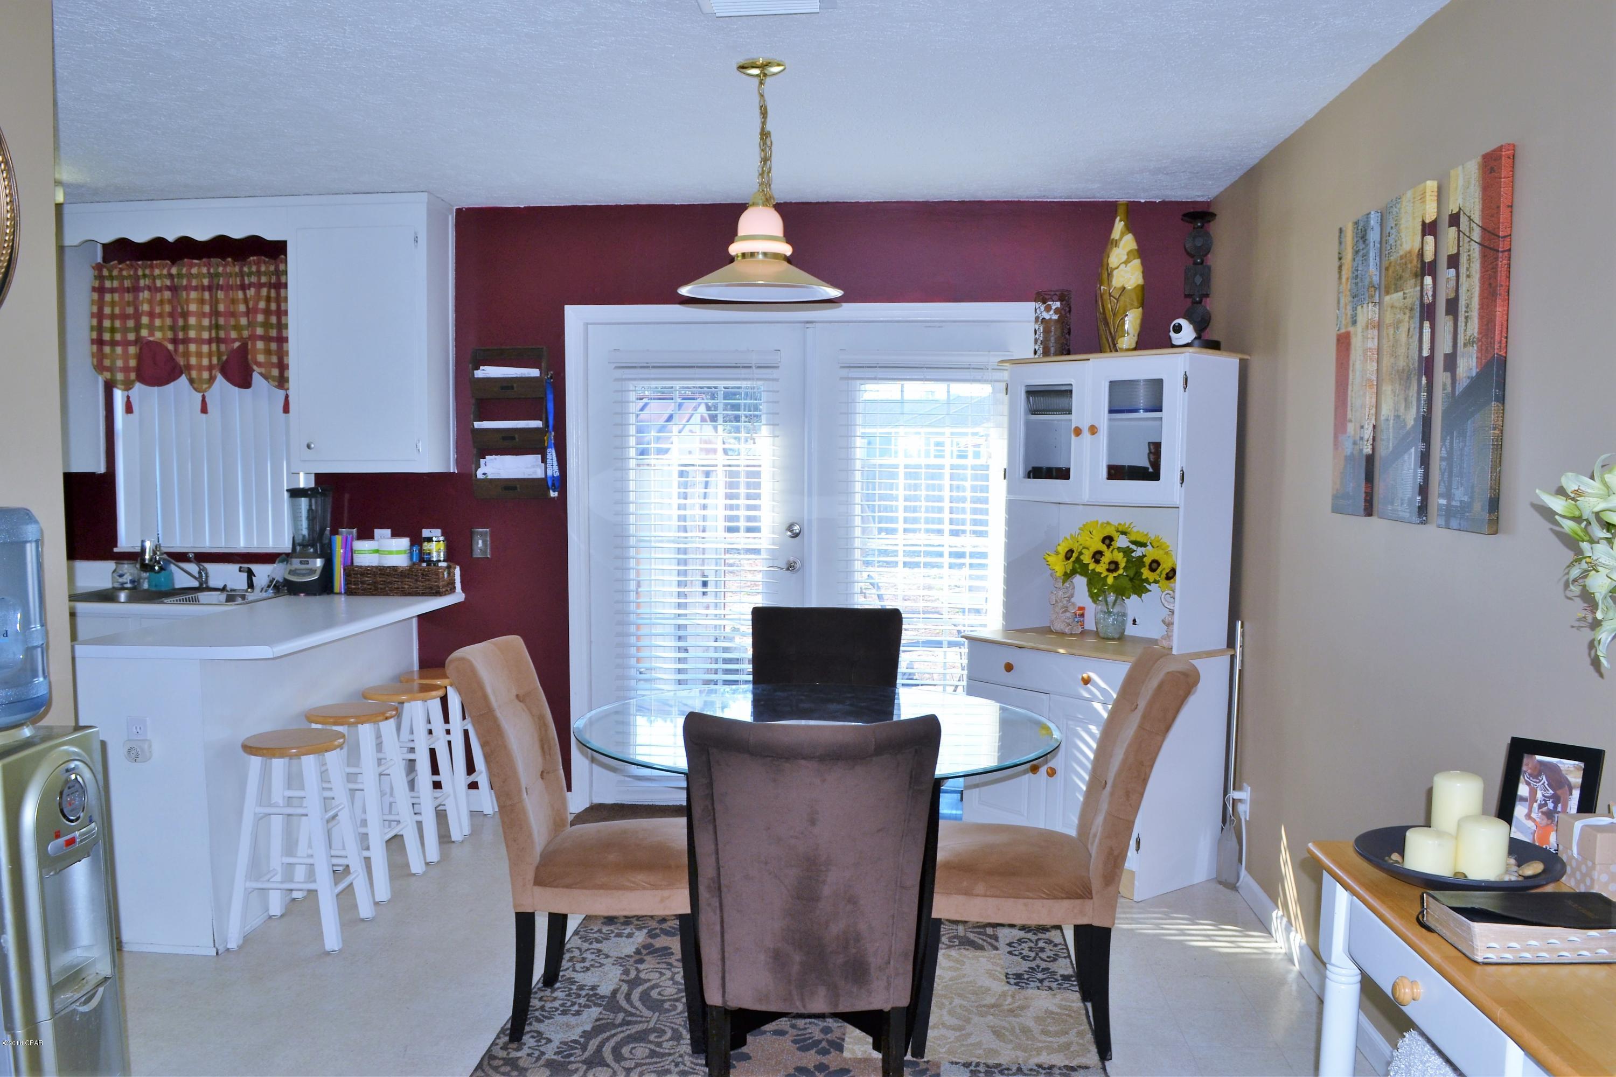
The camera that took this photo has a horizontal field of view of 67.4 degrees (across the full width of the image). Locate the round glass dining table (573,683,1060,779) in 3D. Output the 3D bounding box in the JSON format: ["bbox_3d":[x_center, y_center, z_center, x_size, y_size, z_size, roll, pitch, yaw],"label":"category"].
[{"bbox_3d":[0.018,0.877,3.243,1.235,0.760,1.235,0,4,0],"label":"round glass dining table"}]

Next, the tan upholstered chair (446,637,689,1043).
[{"bbox_3d":[-0.539,0.768,3.188,0.640,0.976,0.450,1,4,4],"label":"tan upholstered chair"}]

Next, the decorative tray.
[{"bbox_3d":[1.075,0.547,2.013,0.310,0.045,0.310,0,4,4],"label":"decorative tray"}]

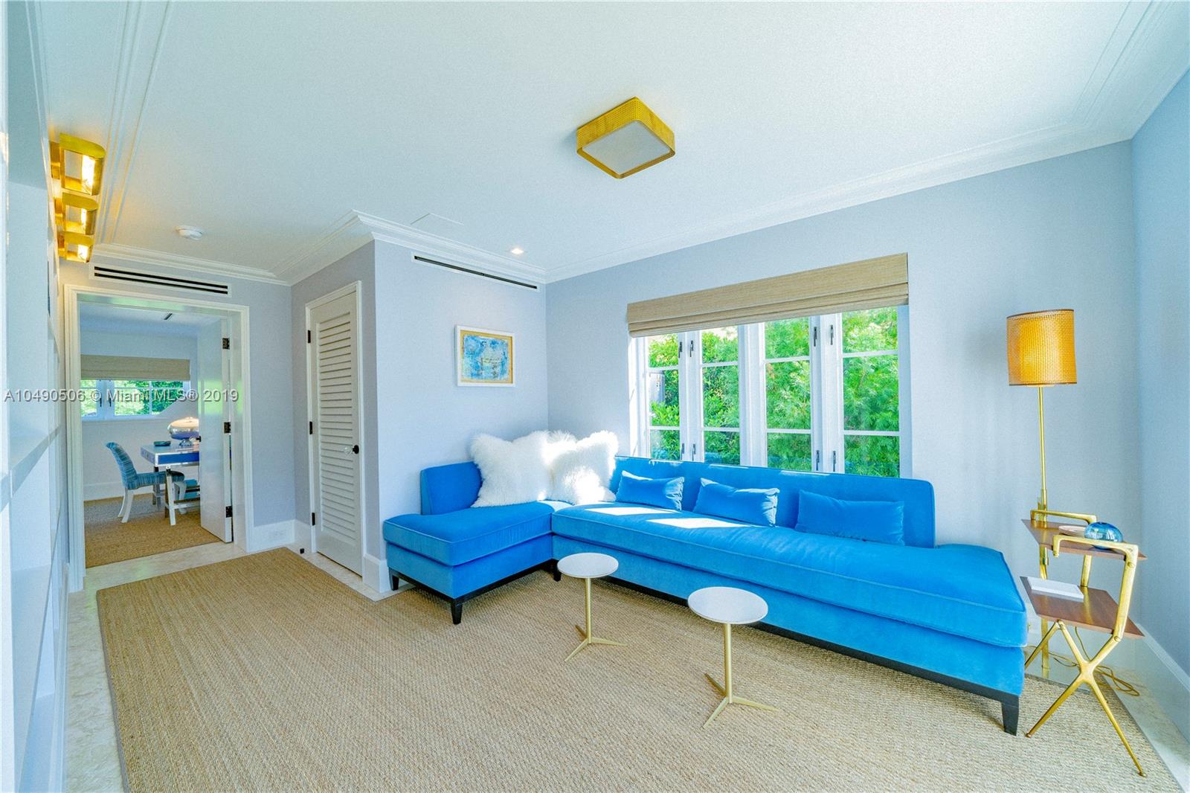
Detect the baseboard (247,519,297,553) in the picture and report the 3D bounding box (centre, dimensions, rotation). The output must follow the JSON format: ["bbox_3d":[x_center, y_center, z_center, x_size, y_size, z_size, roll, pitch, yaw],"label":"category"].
[{"bbox_3d":[-2.829,1.217,3.478,0.022,0.210,0.321,-1,0,43],"label":"baseboard"}]

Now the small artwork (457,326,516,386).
[{"bbox_3d":[-0.865,-0.299,3.164,0.035,0.444,0.513,-1,0,43],"label":"small artwork"}]

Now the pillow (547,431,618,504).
[{"bbox_3d":[-0.095,0.534,3.000,0.520,0.500,0.220,-1,-15,20],"label":"pillow"}]

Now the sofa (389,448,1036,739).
[{"bbox_3d":[0.286,0.861,2.254,3.060,0.770,1.450,-1,0,38],"label":"sofa"}]

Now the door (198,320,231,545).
[{"bbox_3d":[-3.698,0.322,3.862,0.820,2.030,0.045,-1,0,36],"label":"door"}]

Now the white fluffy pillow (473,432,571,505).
[{"bbox_3d":[-0.598,0.545,3.020,0.580,0.500,0.220,-1,-15,-32],"label":"white fluffy pillow"}]

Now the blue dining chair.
[{"bbox_3d":[-5.127,0.936,4.548,0.460,0.870,0.590,-1,0,45],"label":"blue dining chair"}]

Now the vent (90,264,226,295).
[{"bbox_3d":[-3.284,-0.879,3.046,0.025,0.097,0.727,-1,0,43],"label":"vent"}]

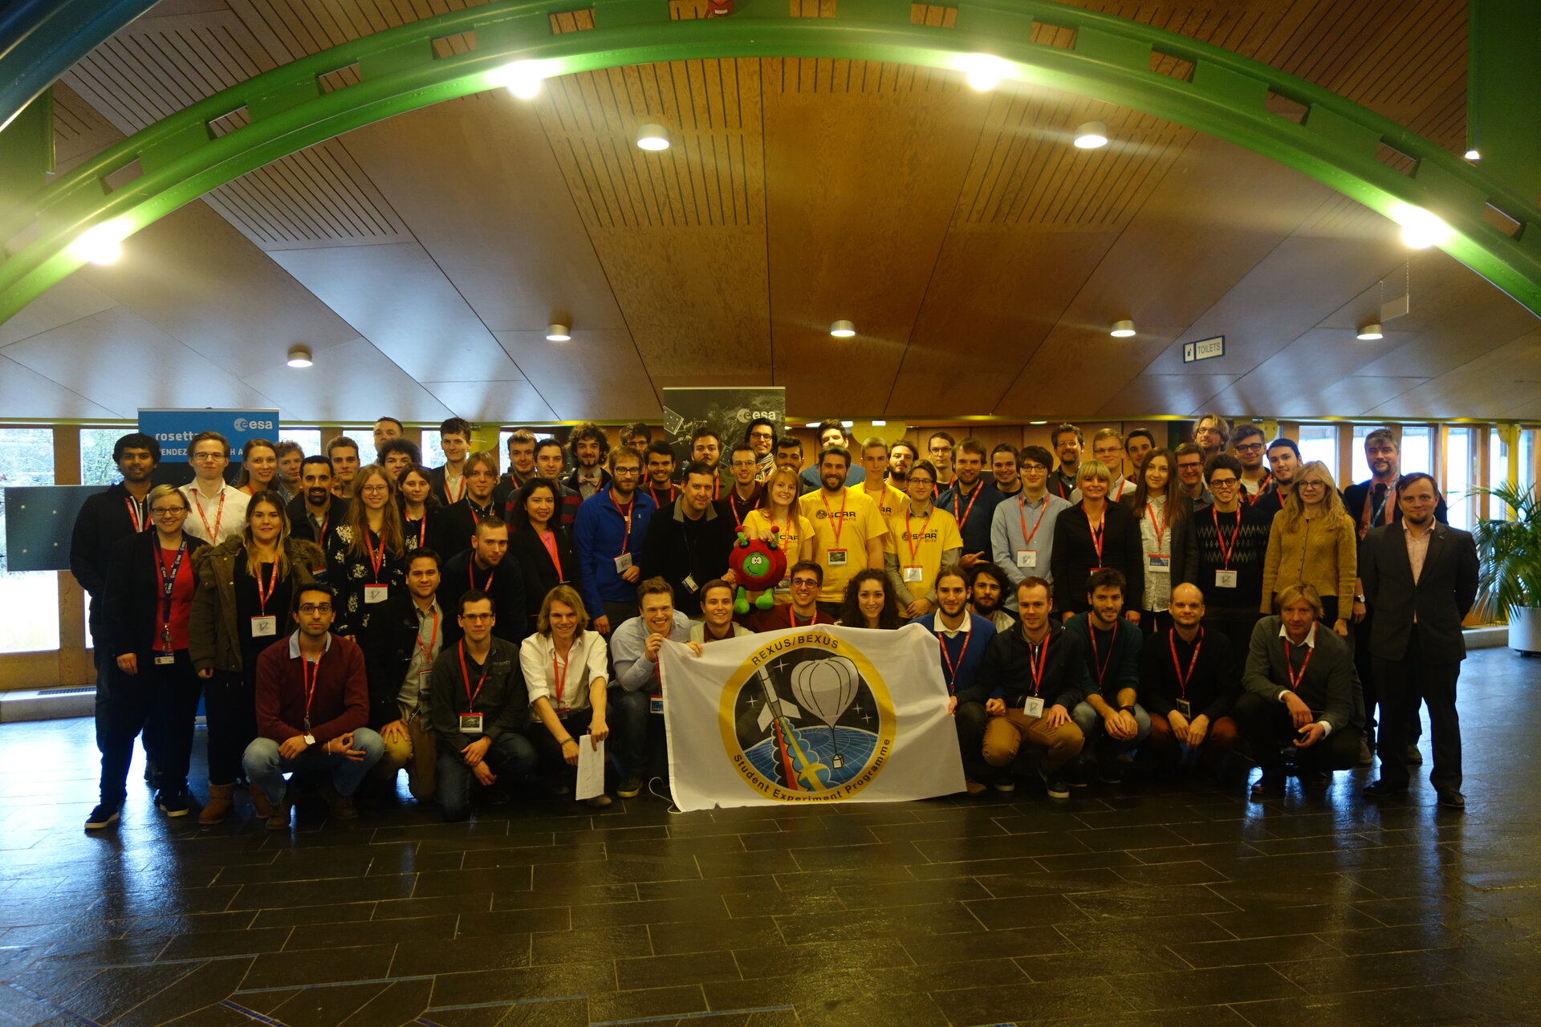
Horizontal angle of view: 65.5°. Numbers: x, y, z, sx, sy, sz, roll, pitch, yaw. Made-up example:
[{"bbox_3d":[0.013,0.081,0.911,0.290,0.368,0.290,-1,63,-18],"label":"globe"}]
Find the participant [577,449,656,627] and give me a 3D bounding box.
[{"bbox_3d":[-0.870,0.536,6.850,0.490,1.828,0.360,-1,2,-14],"label":"participant"}]

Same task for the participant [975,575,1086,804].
[{"bbox_3d":[1.336,0.867,6.200,0.600,1.090,0.680,0,2,7],"label":"participant"}]

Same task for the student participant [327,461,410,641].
[{"bbox_3d":[-2.178,0.602,6.500,0.450,1.725,0.320,-1,2,-13],"label":"student participant"}]

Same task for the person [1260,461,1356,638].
[{"bbox_3d":[2.960,0.547,6.600,0.520,1.677,0.320,0,2,17],"label":"person"}]

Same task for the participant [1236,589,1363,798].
[{"bbox_3d":[2.870,0.919,6.500,0.610,1.066,0.680,1,2,23],"label":"participant"}]

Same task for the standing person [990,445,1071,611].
[{"bbox_3d":[1.599,0.483,7.321,0.540,1.796,0.360,0,2,9],"label":"standing person"}]

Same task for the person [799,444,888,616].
[{"bbox_3d":[0.442,0.488,7.271,0.580,1.807,0.380,0,2,3],"label":"person"}]

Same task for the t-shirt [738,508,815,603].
[{"bbox_3d":[0.038,0.245,6.930,0.450,0.581,0.270,0,2,-1],"label":"t-shirt"}]

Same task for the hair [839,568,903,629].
[{"bbox_3d":[0.528,0.468,6.300,0.340,0.360,0.270,0,2,5],"label":"hair"}]

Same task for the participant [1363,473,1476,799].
[{"bbox_3d":[3.391,0.628,6.280,0.530,1.659,0.380,1,2,25],"label":"participant"}]

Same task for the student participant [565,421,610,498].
[{"bbox_3d":[-1.129,0.399,7.468,0.520,1.935,0.360,-1,2,-7],"label":"student participant"}]

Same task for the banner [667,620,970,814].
[{"bbox_3d":[0.213,1.016,6.150,1.520,0.907,0.140,0,2,-8],"label":"banner"}]

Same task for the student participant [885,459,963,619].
[{"bbox_3d":[0.897,0.562,7.000,0.480,1.757,0.360,0,2,6],"label":"student participant"}]

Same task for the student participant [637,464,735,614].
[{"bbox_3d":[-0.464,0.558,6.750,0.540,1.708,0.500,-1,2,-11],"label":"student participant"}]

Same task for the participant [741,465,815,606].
[{"bbox_3d":[0.045,0.565,6.850,0.440,1.680,0.380,0,2,2],"label":"participant"}]

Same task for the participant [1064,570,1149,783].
[{"bbox_3d":[1.805,0.849,6.430,0.490,1.103,0.680,0,2,11],"label":"participant"}]

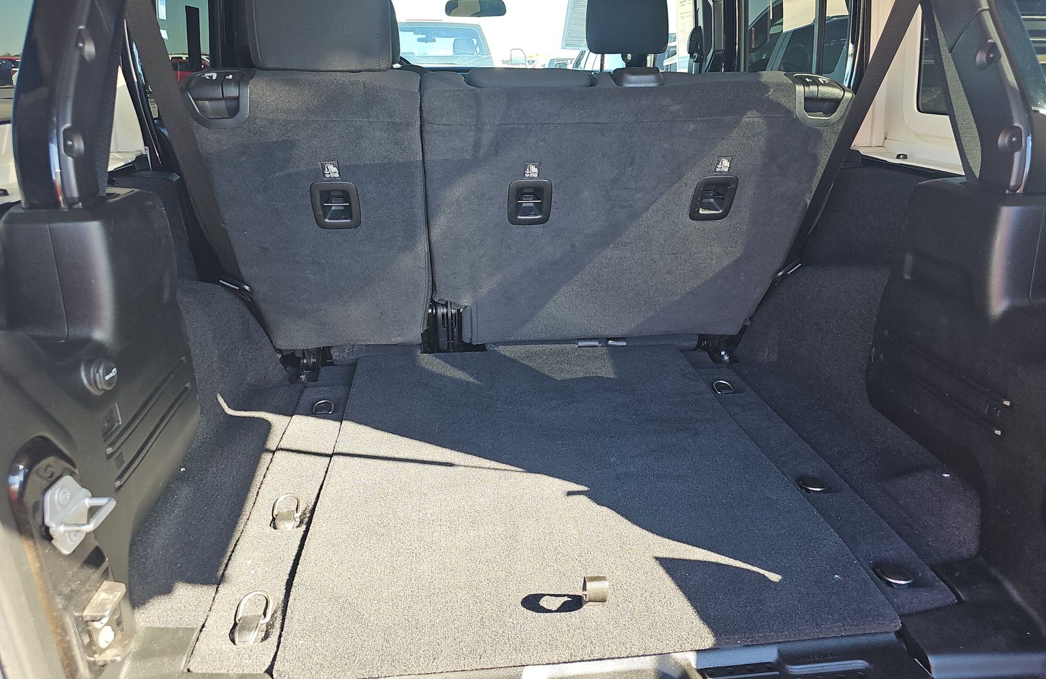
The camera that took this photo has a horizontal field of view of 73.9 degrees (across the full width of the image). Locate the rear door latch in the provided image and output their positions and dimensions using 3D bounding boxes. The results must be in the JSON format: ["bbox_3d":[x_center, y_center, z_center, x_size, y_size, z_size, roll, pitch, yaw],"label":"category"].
[{"bbox_3d":[-0.465,0.182,0.747,0.045,0.082,0.087,-2,22,-6],"label":"rear door latch"}]

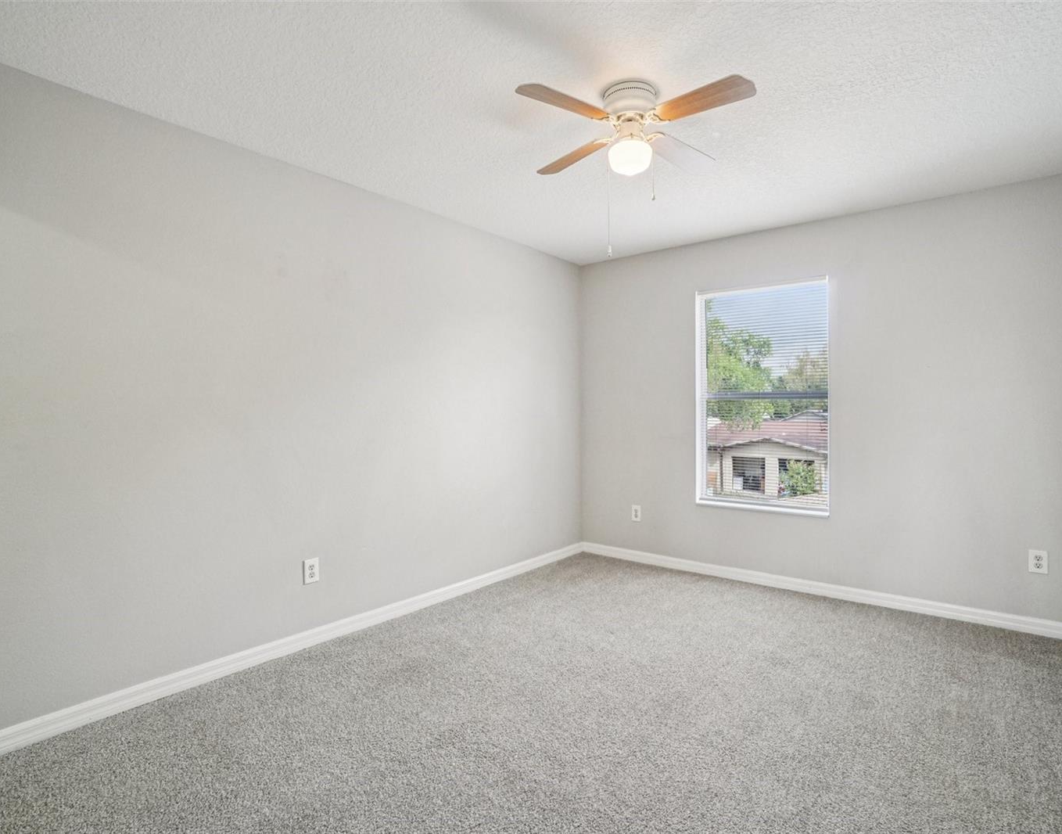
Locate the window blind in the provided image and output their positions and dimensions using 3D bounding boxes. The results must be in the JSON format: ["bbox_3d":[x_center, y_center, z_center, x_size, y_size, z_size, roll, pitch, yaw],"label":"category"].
[{"bbox_3d":[1.644,-0.149,3.738,0.860,1.550,0.060,0,0,37],"label":"window blind"}]

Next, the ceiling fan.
[{"bbox_3d":[0.393,-1.128,2.086,0.980,0.330,0.950,0,0,41],"label":"ceiling fan"}]

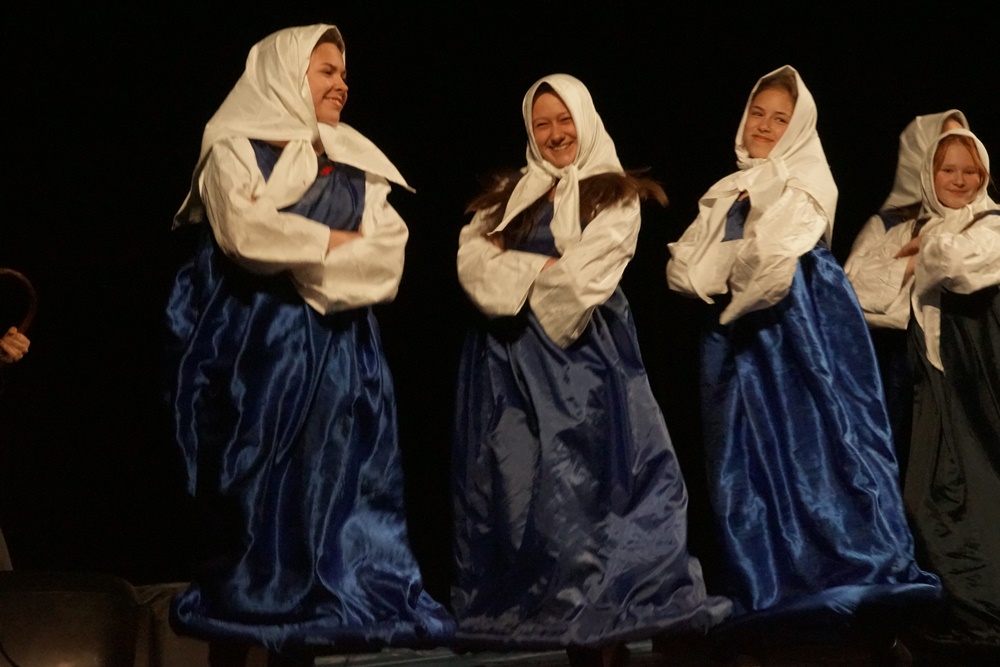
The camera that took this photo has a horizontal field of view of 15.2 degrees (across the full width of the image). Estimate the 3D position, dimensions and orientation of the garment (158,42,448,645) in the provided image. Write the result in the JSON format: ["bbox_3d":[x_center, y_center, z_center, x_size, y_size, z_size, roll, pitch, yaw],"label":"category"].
[{"bbox_3d":[-0.470,0.012,9.250,0.700,1.526,0.600,1,-1,-32],"label":"garment"}]

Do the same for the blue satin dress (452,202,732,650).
[{"bbox_3d":[0.240,0.242,9.750,0.710,1.147,0.570,0,-1,15],"label":"blue satin dress"}]

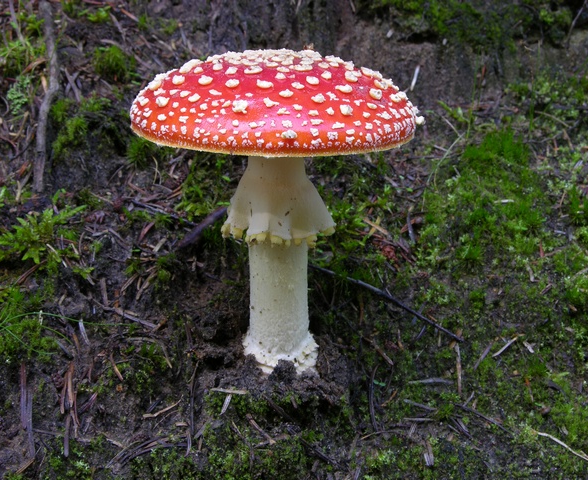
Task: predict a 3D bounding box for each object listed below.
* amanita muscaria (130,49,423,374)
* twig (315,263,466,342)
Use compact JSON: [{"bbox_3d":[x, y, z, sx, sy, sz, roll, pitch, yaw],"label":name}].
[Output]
[{"bbox_3d":[-0.009,-0.014,0.708,0.140,0.157,0.140,1,12,0],"label":"amanita muscaria"},{"bbox_3d":[0.049,0.032,0.768,0.096,0.004,0.006,26,61,21],"label":"twig"}]

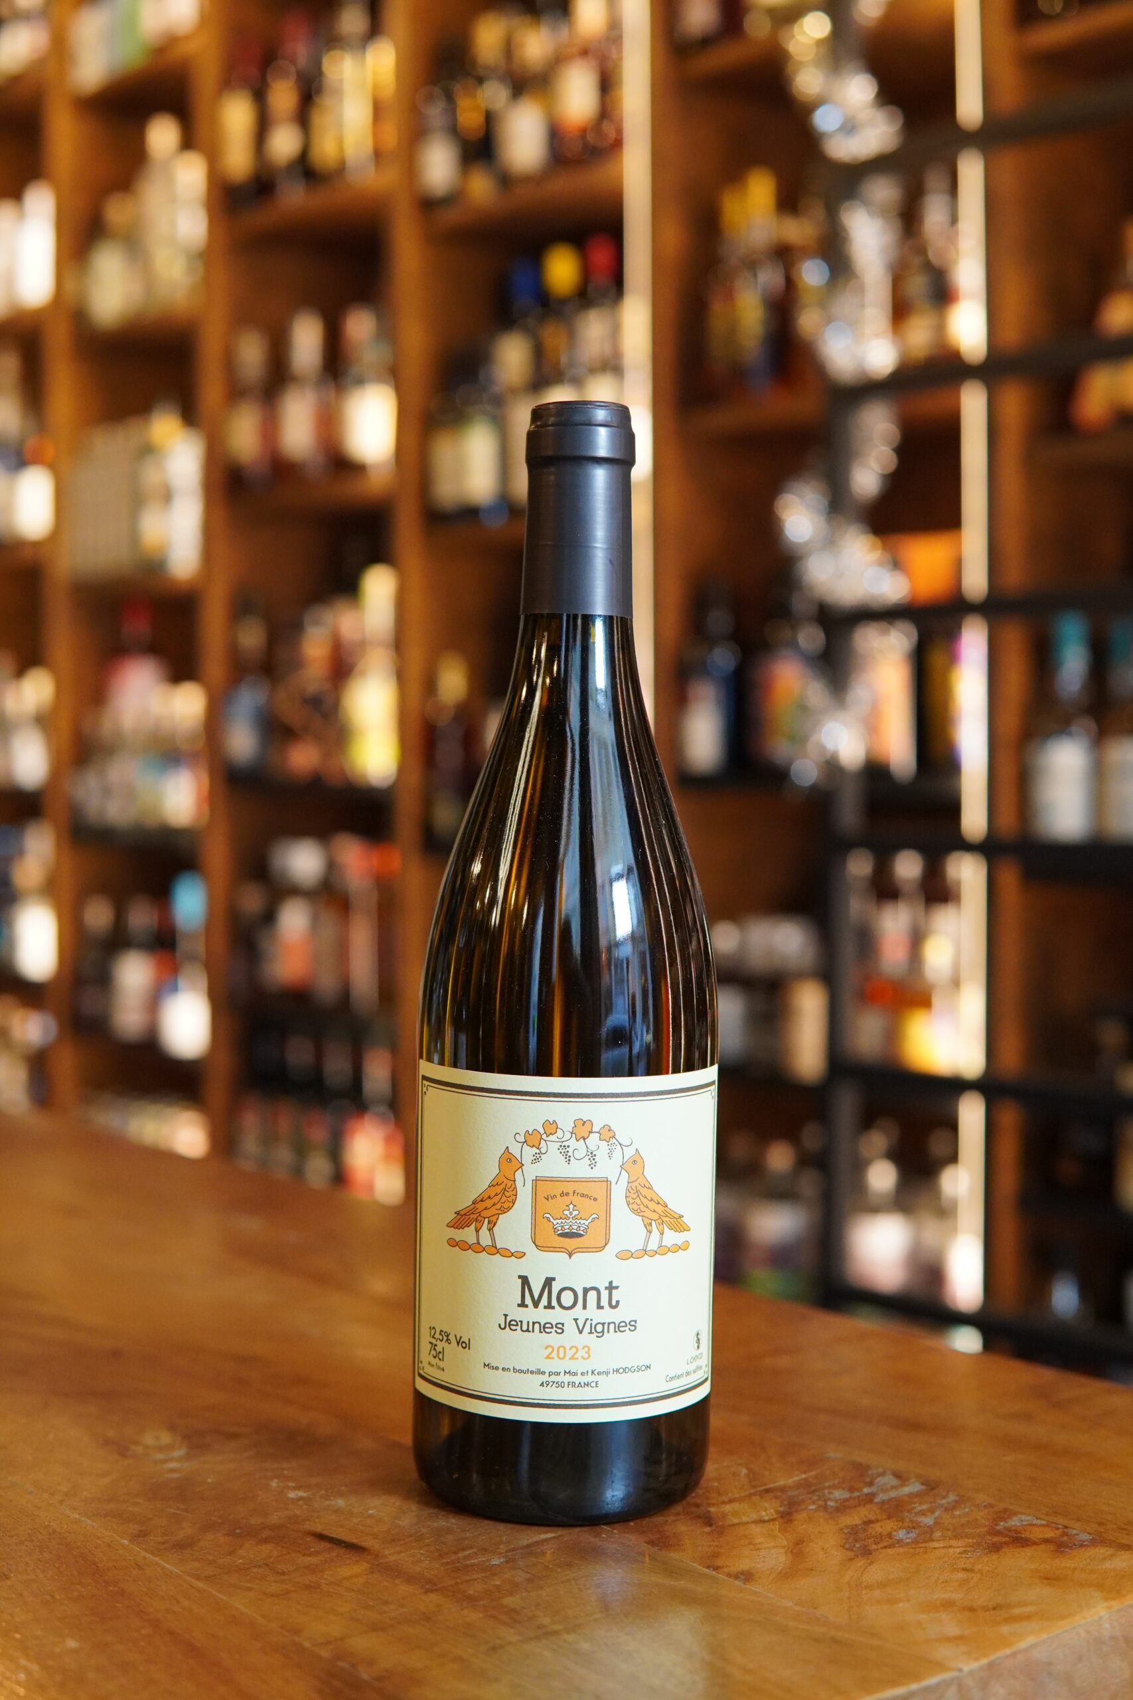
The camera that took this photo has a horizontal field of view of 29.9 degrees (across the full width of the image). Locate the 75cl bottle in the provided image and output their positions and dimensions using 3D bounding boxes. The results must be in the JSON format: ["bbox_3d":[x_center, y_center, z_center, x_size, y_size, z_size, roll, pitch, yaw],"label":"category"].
[{"bbox_3d":[0.002,0.028,0.590,0.083,0.298,0.083,1,3,0],"label":"75cl bottle"}]

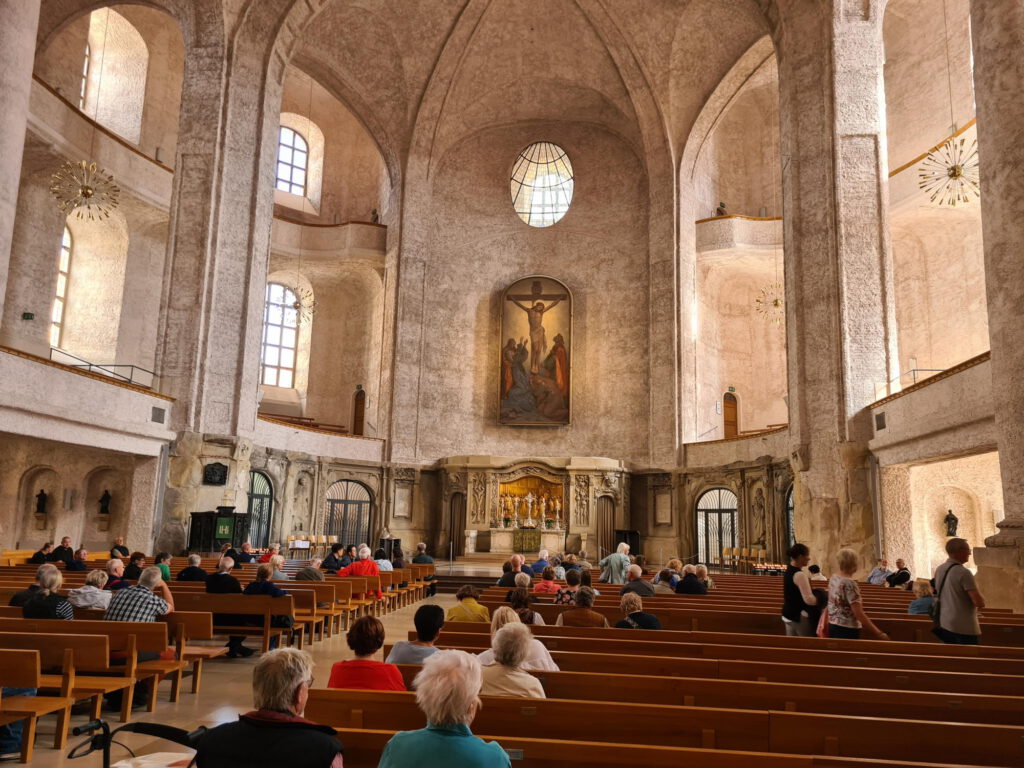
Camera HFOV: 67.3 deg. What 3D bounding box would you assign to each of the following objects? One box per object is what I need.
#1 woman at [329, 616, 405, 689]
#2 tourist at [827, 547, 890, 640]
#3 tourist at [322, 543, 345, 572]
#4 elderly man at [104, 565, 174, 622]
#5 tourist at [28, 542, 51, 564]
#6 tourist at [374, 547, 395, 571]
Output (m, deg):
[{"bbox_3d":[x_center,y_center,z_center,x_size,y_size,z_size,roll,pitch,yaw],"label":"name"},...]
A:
[{"bbox_3d":[-0.774,1.981,4.583,0.470,1.208,0.750,1,-9,6],"label":"woman"},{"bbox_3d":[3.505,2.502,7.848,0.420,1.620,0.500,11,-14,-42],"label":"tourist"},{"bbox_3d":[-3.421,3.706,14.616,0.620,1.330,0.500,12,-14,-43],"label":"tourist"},{"bbox_3d":[-3.566,2.329,7.072,0.600,1.252,0.780,0,-10,8],"label":"elderly man"},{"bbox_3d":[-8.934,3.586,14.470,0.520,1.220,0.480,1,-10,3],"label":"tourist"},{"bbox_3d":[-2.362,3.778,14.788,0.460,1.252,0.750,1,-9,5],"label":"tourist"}]

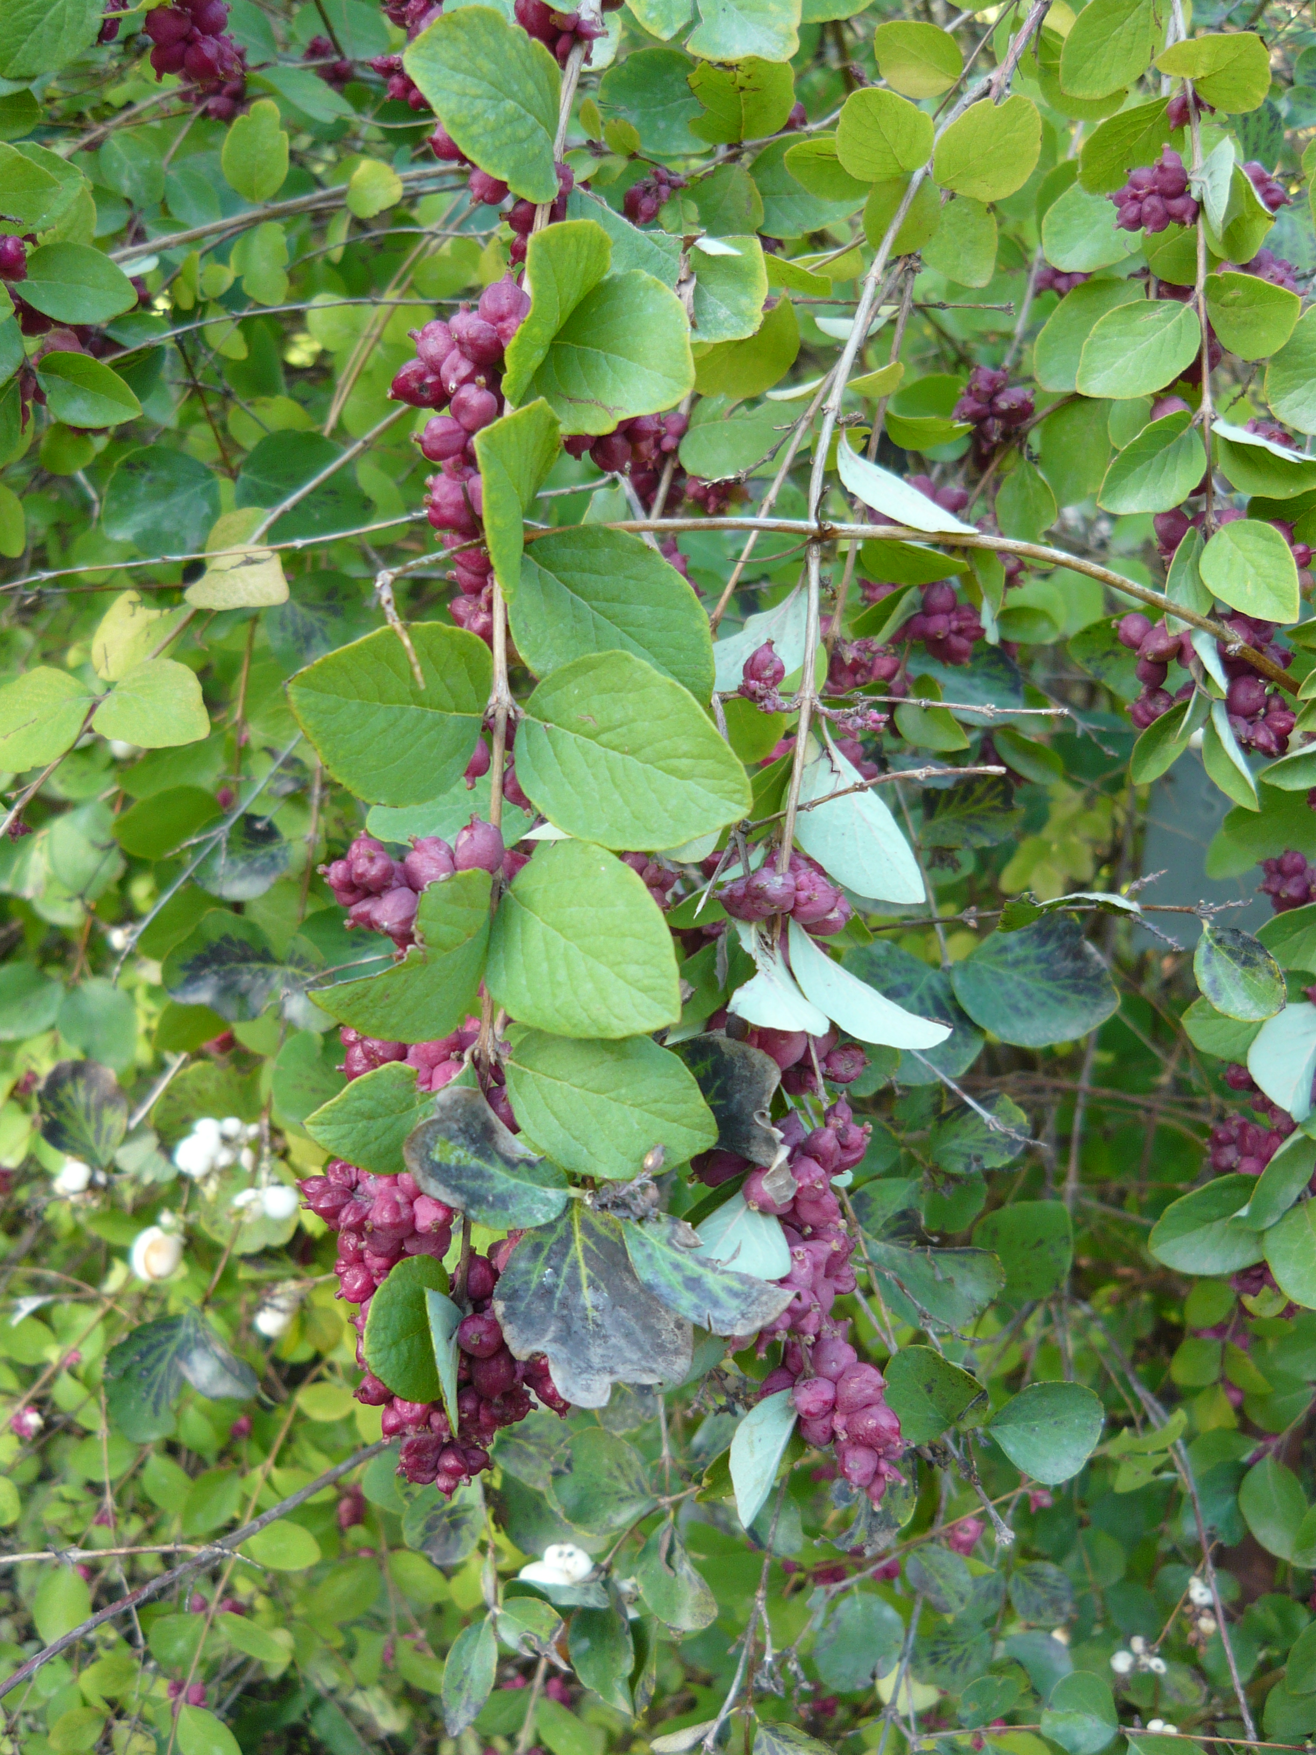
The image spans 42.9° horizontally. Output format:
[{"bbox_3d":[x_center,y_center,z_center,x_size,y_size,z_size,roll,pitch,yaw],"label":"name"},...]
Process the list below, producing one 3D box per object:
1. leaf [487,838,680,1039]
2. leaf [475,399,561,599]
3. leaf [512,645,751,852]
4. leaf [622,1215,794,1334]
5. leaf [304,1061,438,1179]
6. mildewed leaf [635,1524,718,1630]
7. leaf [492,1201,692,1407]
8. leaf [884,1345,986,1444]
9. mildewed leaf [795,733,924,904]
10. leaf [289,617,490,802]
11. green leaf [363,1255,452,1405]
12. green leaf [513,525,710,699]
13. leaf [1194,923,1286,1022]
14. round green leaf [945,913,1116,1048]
[{"bbox_3d":[-0.013,0.015,0.329,0.043,0.037,0.009,37,-17,6],"label":"leaf"},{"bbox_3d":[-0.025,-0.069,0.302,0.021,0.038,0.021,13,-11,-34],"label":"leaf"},{"bbox_3d":[-0.004,-0.024,0.310,0.046,0.034,0.008,24,-17,5],"label":"leaf"},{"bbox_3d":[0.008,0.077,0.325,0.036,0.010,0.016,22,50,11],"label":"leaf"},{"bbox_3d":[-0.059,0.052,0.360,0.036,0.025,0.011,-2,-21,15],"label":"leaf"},{"bbox_3d":[0.005,0.206,0.493,0.024,0.030,0.007,-9,-16,-15],"label":"mildewed leaf"},{"bbox_3d":[-0.014,0.083,0.330,0.037,0.039,0.012,-8,-14,-5],"label":"leaf"},{"bbox_3d":[0.062,0.120,0.384,0.022,0.021,0.009,32,-21,6],"label":"leaf"},{"bbox_3d":[0.040,-0.011,0.357,0.019,0.043,0.012,-32,-5,25],"label":"mildewed leaf"},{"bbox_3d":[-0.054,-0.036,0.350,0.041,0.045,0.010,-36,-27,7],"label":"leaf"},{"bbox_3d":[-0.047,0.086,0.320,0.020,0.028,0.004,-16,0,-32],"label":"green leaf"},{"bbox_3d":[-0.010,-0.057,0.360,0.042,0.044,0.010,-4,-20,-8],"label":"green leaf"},{"bbox_3d":[0.150,0.025,0.430,0.020,0.029,0.005,-34,-13,-12],"label":"leaf"},{"bbox_3d":[0.095,0.025,0.420,0.042,0.036,0.010,15,-20,5],"label":"round green leaf"}]

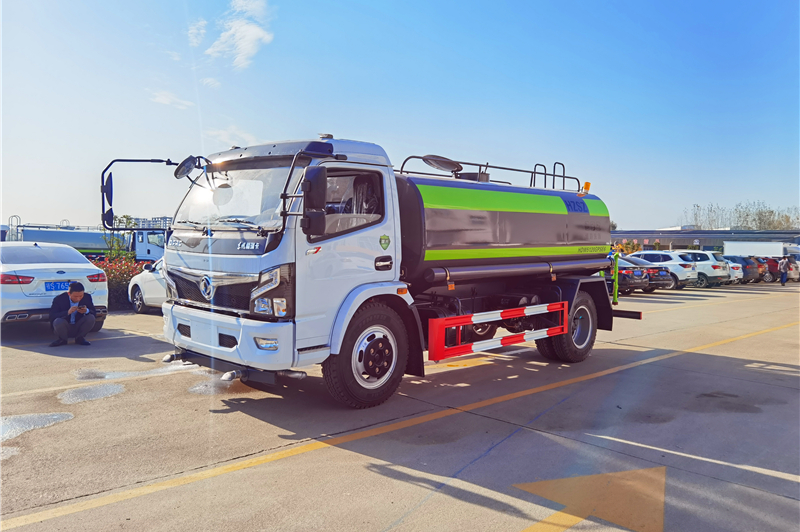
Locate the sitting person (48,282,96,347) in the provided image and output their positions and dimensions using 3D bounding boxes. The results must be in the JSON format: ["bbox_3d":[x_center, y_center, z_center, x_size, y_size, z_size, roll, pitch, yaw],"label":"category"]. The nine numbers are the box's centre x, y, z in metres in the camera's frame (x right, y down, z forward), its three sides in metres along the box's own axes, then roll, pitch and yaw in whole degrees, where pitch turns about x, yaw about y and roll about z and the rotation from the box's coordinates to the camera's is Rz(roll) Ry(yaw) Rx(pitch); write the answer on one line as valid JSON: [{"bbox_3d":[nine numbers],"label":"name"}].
[{"bbox_3d":[-4.876,0.681,9.243,0.660,0.900,0.750,1,2,-30],"label":"sitting person"}]

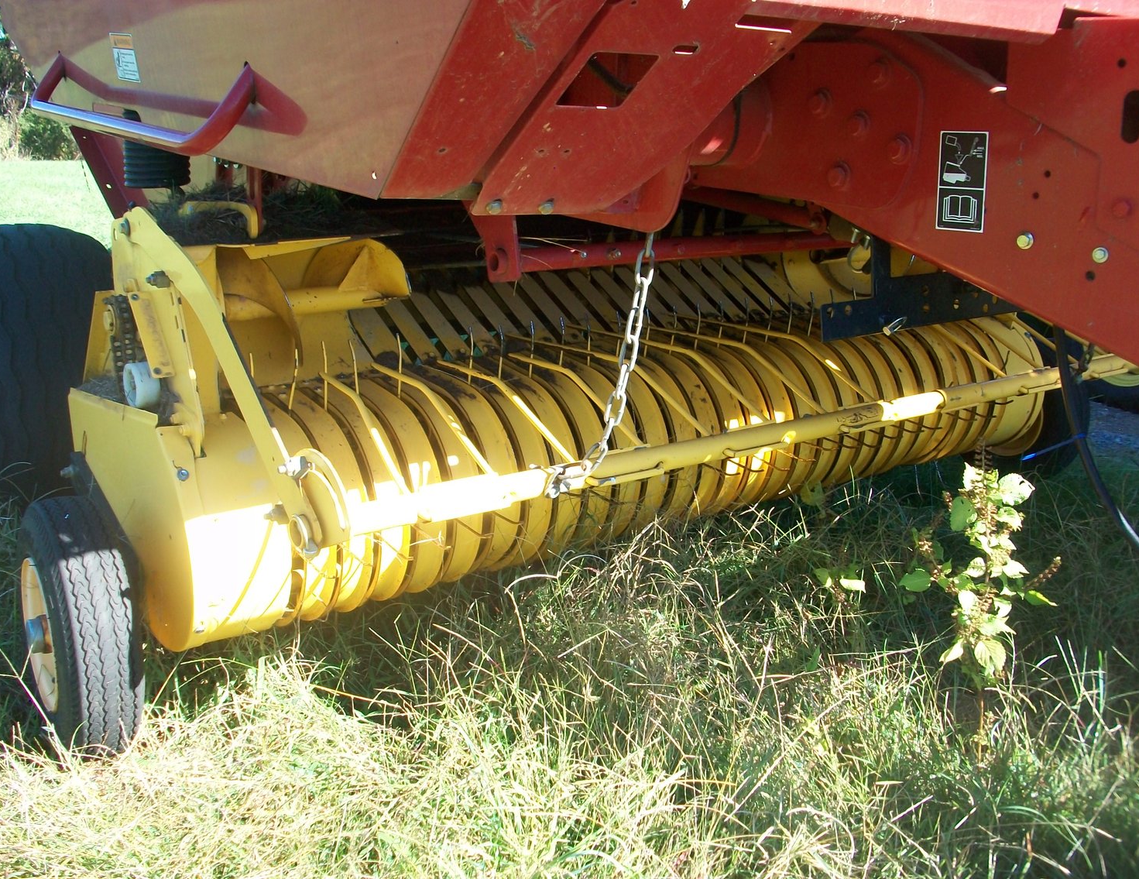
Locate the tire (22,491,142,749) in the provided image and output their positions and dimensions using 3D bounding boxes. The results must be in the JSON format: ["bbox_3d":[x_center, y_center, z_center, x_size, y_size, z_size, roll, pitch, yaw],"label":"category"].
[{"bbox_3d":[-0.748,0.286,1.753,0.110,0.400,0.400,-10,18,-35],"label":"tire"}]

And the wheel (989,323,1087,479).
[{"bbox_3d":[1.171,-0.080,3.060,0.110,0.405,0.405,-10,18,-35],"label":"wheel"}]

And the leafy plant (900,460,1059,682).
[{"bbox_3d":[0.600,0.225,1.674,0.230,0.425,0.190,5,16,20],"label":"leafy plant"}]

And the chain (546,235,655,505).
[{"bbox_3d":[0.043,-0.109,1.651,0.163,0.393,0.050,-6,16,-20],"label":"chain"}]

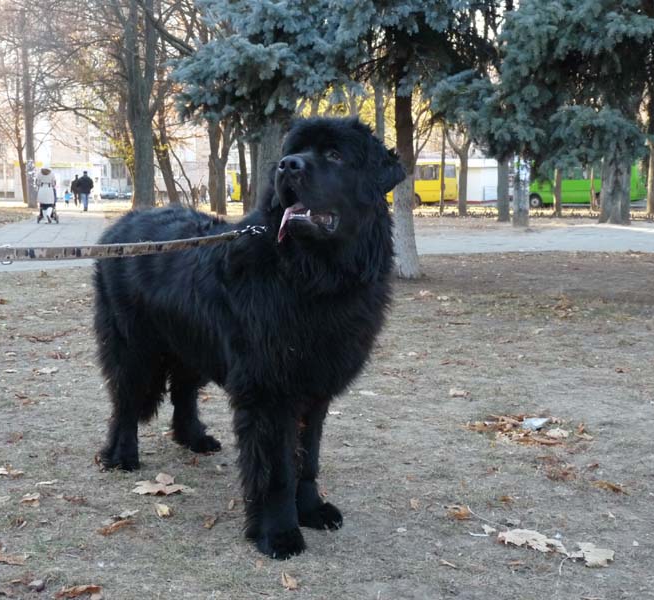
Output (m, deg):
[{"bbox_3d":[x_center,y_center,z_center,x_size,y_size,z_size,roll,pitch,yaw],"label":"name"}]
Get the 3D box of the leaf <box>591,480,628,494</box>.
[{"bbox_3d":[0.753,0.495,2.753,0.103,0.020,0.045,4,7,33],"label":"leaf"}]

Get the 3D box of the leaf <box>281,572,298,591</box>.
[{"bbox_3d":[-0.076,0.561,2.083,0.028,0.025,0.050,-1,6,-8],"label":"leaf"}]

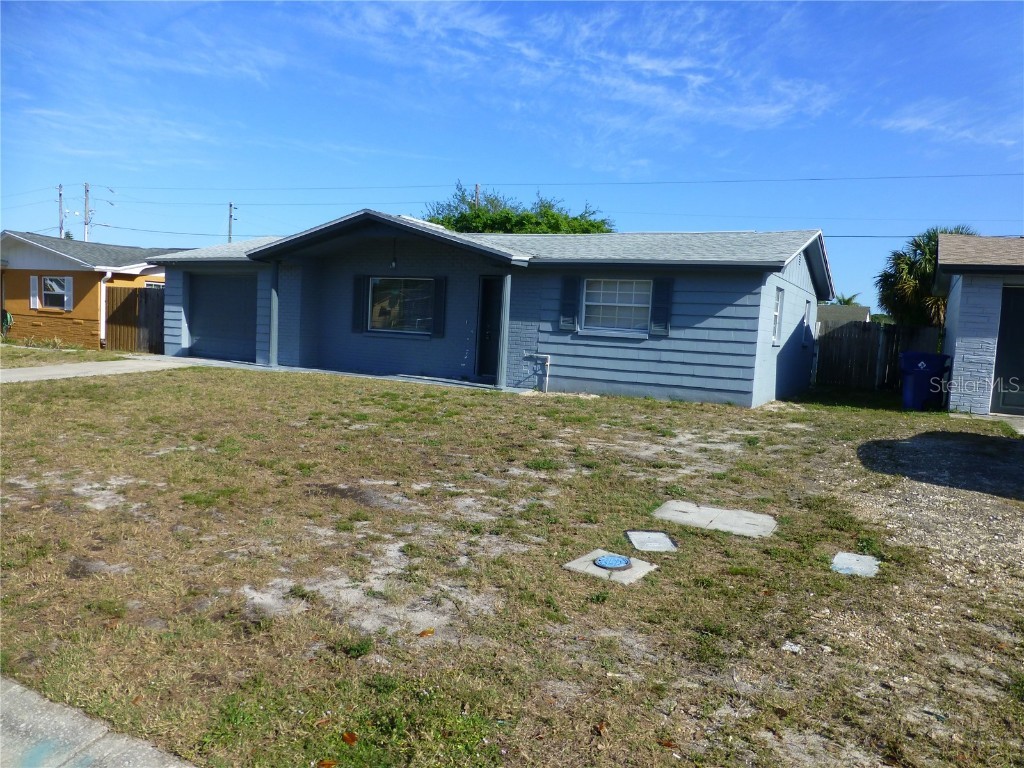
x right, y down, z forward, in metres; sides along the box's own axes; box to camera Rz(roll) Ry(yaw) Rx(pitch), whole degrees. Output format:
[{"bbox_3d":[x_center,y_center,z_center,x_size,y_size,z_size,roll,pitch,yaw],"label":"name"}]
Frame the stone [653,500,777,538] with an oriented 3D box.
[{"bbox_3d":[1.589,1.067,5.568,0.870,0.060,0.550,6,6,33],"label":"stone"}]

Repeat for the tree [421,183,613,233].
[{"bbox_3d":[0.175,-5.378,32.838,8.300,7.365,6.800,5,6,28],"label":"tree"}]

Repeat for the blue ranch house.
[{"bbox_3d":[-0.099,-2.226,19.115,15.320,3.550,11.900,5,6,28],"label":"blue ranch house"}]

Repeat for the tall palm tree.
[{"bbox_3d":[14.254,-2.871,24.737,3.100,5.155,3.100,5,6,28],"label":"tall palm tree"}]

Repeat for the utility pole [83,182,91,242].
[{"bbox_3d":[-30.110,-9.432,50.433,0.300,9.426,0.300,5,6,28],"label":"utility pole"}]

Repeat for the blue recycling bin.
[{"bbox_3d":[7.311,-0.073,12.500,0.790,1.050,0.650,5,6,28],"label":"blue recycling bin"}]

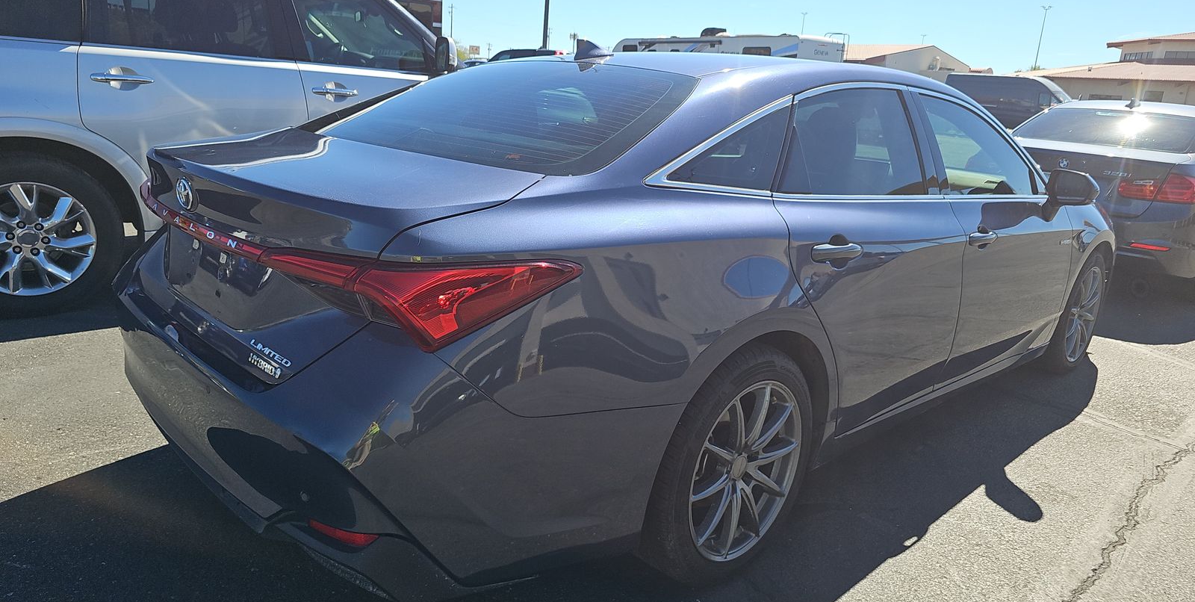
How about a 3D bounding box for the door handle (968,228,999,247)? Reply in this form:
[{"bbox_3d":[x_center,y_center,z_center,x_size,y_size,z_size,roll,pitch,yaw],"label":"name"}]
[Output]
[{"bbox_3d":[1.377,-0.222,2.826,0.238,0.050,0.047,-11,21,-43],"label":"door handle"}]

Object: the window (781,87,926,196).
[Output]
[{"bbox_3d":[0.731,-0.473,2.322,0.840,0.335,0.060,-11,1,-43],"label":"window"}]

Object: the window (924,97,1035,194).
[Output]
[{"bbox_3d":[1.502,-0.602,3.102,0.952,0.391,0.070,-8,-10,-43],"label":"window"}]

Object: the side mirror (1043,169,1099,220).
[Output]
[{"bbox_3d":[1.922,-0.423,3.231,0.160,0.190,0.200,-11,21,-43],"label":"side mirror"}]

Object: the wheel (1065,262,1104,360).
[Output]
[{"bbox_3d":[2.425,0.051,4.109,0.490,0.490,0.190,-11,21,-43],"label":"wheel"}]

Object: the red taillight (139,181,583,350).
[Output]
[{"bbox_3d":[-0.797,-0.175,2.006,0.440,0.160,1.750,-11,21,-43],"label":"red taillight"}]

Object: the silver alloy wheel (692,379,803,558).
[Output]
[{"bbox_3d":[0.342,0.427,2.128,0.482,0.482,0.170,-10,19,-43],"label":"silver alloy wheel"}]

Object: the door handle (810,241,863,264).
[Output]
[{"bbox_3d":[0.644,-0.132,2.124,0.238,0.050,0.047,-11,21,-43],"label":"door handle"}]

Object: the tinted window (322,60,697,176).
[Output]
[{"bbox_3d":[-0.288,-0.590,2.384,0.770,0.100,1.240,-35,34,-33],"label":"tinted window"}]

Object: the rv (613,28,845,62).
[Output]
[{"bbox_3d":[4.245,-7.885,28.492,2.500,3.450,8.784,-9,20,-39],"label":"rv"}]

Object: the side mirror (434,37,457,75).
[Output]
[{"bbox_3d":[-0.975,-1.571,5.101,0.140,0.260,0.230,-8,17,-37],"label":"side mirror"}]

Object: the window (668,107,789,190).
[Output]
[{"bbox_3d":[0.357,-0.381,2.018,0.589,0.239,0.060,-13,-12,-41],"label":"window"}]

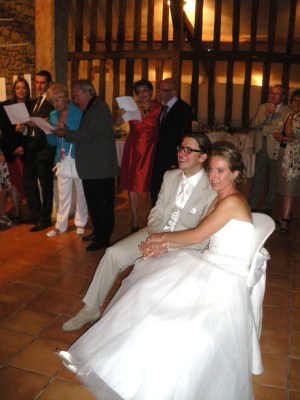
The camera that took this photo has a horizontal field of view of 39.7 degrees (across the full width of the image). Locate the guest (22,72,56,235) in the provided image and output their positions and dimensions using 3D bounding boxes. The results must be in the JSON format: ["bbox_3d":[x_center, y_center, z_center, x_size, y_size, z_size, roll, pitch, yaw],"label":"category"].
[{"bbox_3d":[-1.282,-0.526,4.701,0.500,1.750,0.400,11,17,36],"label":"guest"}]

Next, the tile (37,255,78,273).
[{"bbox_3d":[-0.848,0.605,3.892,0.300,0.020,0.300,7,16,17],"label":"tile"}]

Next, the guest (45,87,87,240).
[{"bbox_3d":[-0.904,-0.407,4.479,0.470,1.620,0.400,9,17,26],"label":"guest"}]

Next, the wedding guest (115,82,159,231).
[{"bbox_3d":[-0.116,-0.494,4.773,0.540,1.670,0.420,5,15,17],"label":"wedding guest"}]

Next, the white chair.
[{"bbox_3d":[0.391,0.499,2.391,0.540,0.900,0.460,-2,14,-11],"label":"white chair"}]

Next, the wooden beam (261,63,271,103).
[{"bbox_3d":[2.256,-2.048,8.199,0.140,1.253,0.130,2,14,3],"label":"wooden beam"}]

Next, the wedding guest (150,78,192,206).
[{"bbox_3d":[0.240,-0.494,4.755,0.410,1.720,0.530,-10,19,-37],"label":"wedding guest"}]

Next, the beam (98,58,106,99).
[{"bbox_3d":[-0.889,-2.035,8.000,0.120,1.259,0.130,2,14,3],"label":"beam"}]

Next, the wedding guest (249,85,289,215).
[{"bbox_3d":[1.620,-0.683,5.665,0.540,1.700,0.400,9,17,24],"label":"wedding guest"}]

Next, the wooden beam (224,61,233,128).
[{"bbox_3d":[1.544,-2.068,8.204,0.130,1.292,0.130,2,14,3],"label":"wooden beam"}]

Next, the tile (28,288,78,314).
[{"bbox_3d":[-0.732,0.771,3.152,0.300,0.020,0.300,5,15,18],"label":"tile"}]

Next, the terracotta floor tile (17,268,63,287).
[{"bbox_3d":[-0.947,0.679,3.608,0.300,0.020,0.300,7,16,17],"label":"terracotta floor tile"}]

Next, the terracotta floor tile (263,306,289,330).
[{"bbox_3d":[0.836,0.836,2.968,0.300,0.020,0.300,5,15,18],"label":"terracotta floor tile"}]

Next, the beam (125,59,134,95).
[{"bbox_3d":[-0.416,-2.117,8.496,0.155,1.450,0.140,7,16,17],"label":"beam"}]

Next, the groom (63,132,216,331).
[{"bbox_3d":[-0.058,0.214,2.878,1.000,1.320,0.580,-10,19,-37],"label":"groom"}]

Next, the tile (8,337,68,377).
[{"bbox_3d":[-0.658,0.973,2.569,0.300,0.020,0.300,7,16,17],"label":"tile"}]

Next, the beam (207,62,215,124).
[{"bbox_3d":[1.188,-2.077,8.201,0.130,1.272,0.130,2,14,3],"label":"beam"}]

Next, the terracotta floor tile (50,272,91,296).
[{"bbox_3d":[-0.635,0.702,3.438,0.300,0.020,0.300,5,15,18],"label":"terracotta floor tile"}]

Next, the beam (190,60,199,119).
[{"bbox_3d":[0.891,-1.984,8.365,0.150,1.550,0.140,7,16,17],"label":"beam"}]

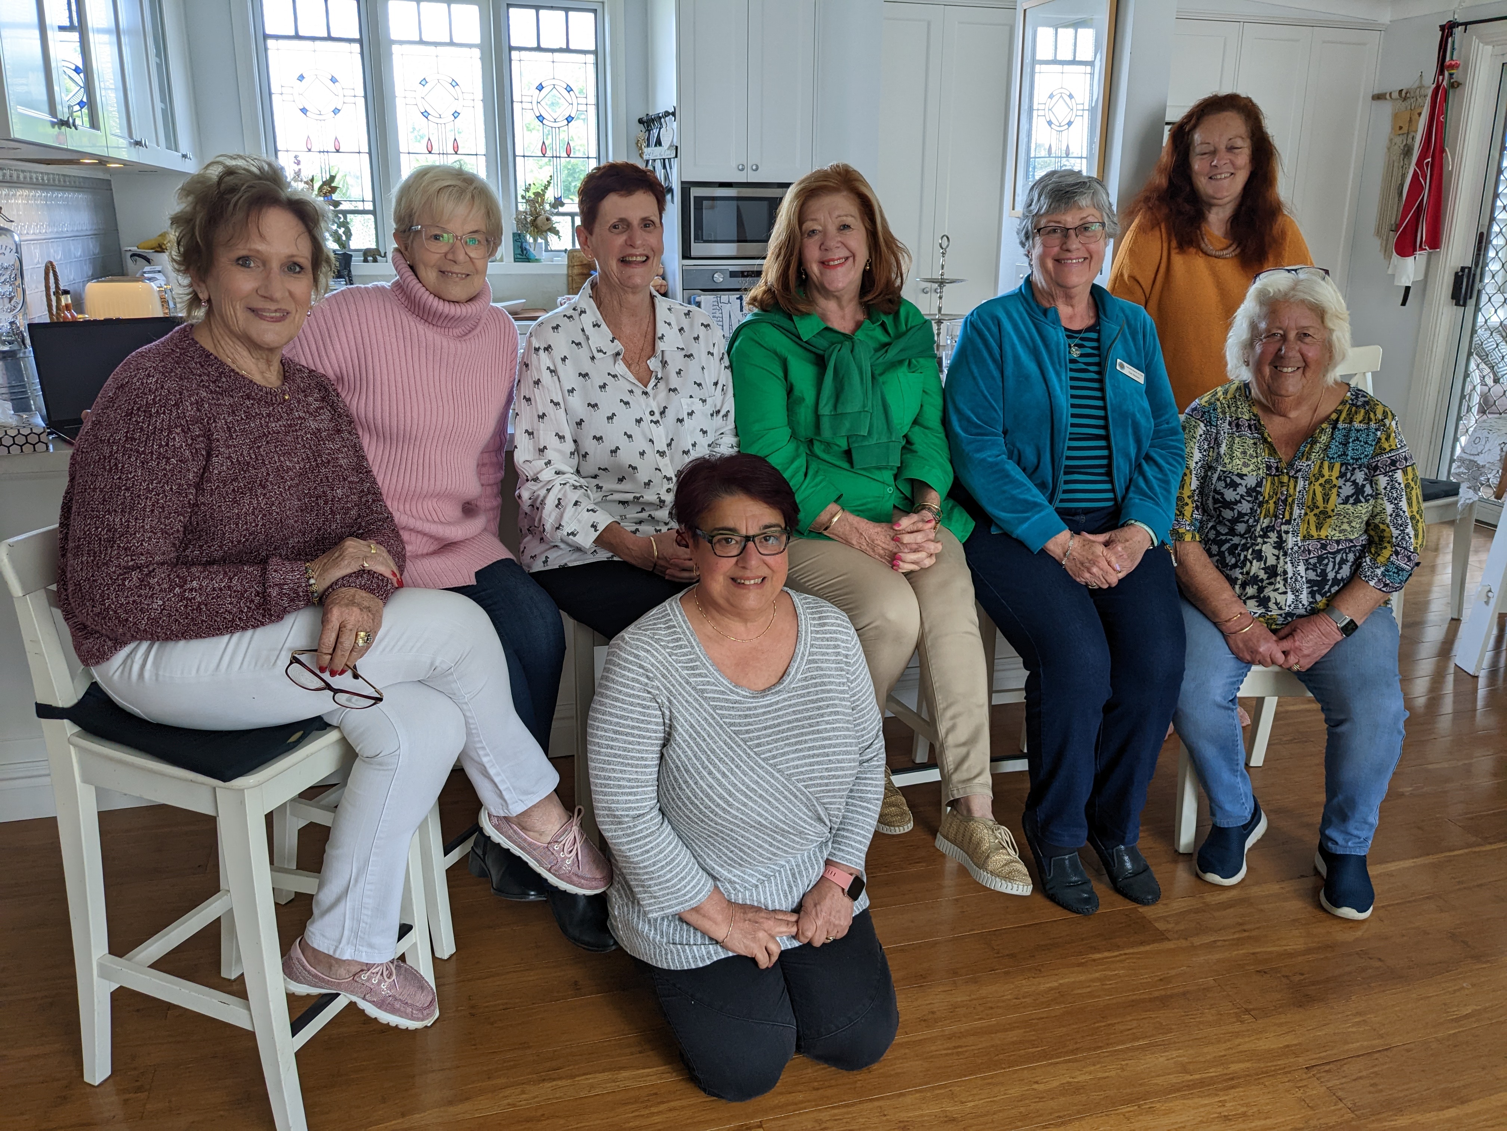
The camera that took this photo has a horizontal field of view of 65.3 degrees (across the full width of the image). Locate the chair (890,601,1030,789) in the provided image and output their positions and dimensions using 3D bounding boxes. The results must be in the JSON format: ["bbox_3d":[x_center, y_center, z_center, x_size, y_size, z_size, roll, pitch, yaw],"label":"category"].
[{"bbox_3d":[0.584,0.122,2.750,0.420,0.910,0.460,-3,16,-13],"label":"chair"}]

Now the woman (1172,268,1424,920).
[{"bbox_3d":[1.195,0.007,2.543,0.541,1.250,0.696,5,16,17],"label":"woman"}]

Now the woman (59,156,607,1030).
[{"bbox_3d":[-0.659,0.068,1.733,0.640,1.280,0.600,14,20,40],"label":"woman"}]

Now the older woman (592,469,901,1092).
[{"bbox_3d":[-0.021,0.292,2.007,0.516,0.970,0.586,-2,16,-10],"label":"older woman"}]

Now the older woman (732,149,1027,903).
[{"bbox_3d":[0.247,-0.084,2.474,0.534,1.450,0.590,-3,16,-12],"label":"older woman"}]

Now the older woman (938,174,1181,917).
[{"bbox_3d":[0.662,-0.074,2.467,0.488,1.440,0.604,0,15,-3],"label":"older woman"}]

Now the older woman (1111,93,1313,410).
[{"bbox_3d":[1.145,-0.334,3.054,0.477,1.635,0.349,5,16,15],"label":"older woman"}]

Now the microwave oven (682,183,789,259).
[{"bbox_3d":[-0.077,-1.583,5.419,0.560,0.325,0.400,-4,16,-15],"label":"microwave oven"}]

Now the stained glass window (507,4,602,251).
[{"bbox_3d":[-0.919,-2.040,5.531,0.430,1.080,0.060,-4,16,-15],"label":"stained glass window"}]

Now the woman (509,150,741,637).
[{"bbox_3d":[-0.230,-0.084,2.378,0.440,1.395,0.621,-5,16,-19],"label":"woman"}]

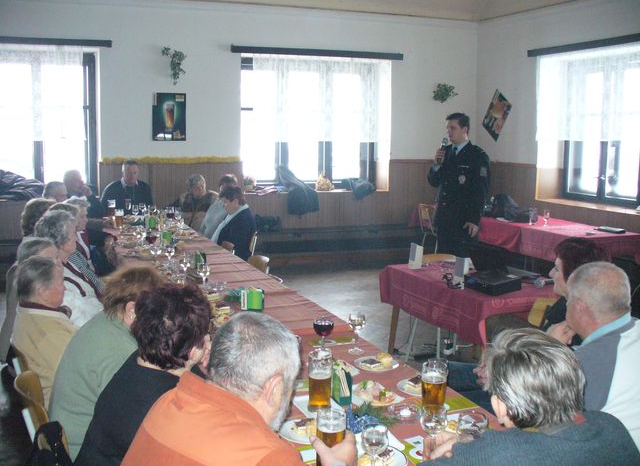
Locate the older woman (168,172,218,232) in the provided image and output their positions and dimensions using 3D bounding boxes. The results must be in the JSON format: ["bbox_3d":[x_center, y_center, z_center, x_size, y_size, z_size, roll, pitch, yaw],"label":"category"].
[{"bbox_3d":[-1.249,-0.023,7.113,0.520,1.180,0.720,-3,10,-21],"label":"older woman"}]

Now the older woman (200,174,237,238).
[{"bbox_3d":[-0.932,0.057,6.737,0.780,1.250,0.500,-5,10,-31],"label":"older woman"}]

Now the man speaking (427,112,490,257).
[{"bbox_3d":[1.126,-0.082,5.622,0.400,1.800,0.560,-7,11,-38],"label":"man speaking"}]

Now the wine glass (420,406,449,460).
[{"bbox_3d":[0.319,0.577,1.928,0.077,0.166,0.077,0,8,0],"label":"wine glass"}]

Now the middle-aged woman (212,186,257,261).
[{"bbox_3d":[-0.880,0.213,5.669,0.700,1.180,0.500,-3,9,-21],"label":"middle-aged woman"}]

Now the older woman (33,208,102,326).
[{"bbox_3d":[-1.176,0.499,3.543,0.700,1.240,0.500,-4,10,-27],"label":"older woman"}]

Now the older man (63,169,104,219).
[{"bbox_3d":[-2.259,0.075,6.379,0.780,1.300,0.540,0,8,-3],"label":"older man"}]

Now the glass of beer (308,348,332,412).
[{"bbox_3d":[0.001,0.483,2.221,0.080,0.185,0.080,1,9,0],"label":"glass of beer"}]

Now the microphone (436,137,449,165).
[{"bbox_3d":[0.960,-0.639,5.360,0.050,0.250,0.050,21,-6,-39],"label":"microphone"}]

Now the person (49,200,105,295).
[{"bbox_3d":[-1.604,0.381,4.729,0.780,1.200,0.500,-2,9,-17],"label":"person"}]

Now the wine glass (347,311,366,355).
[{"bbox_3d":[0.160,0.424,2.936,0.077,0.170,0.077,0,8,0],"label":"wine glass"}]

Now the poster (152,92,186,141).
[{"bbox_3d":[-1.782,-1.379,8.098,0.395,0.560,0.020,-3,10,-21],"label":"poster"}]

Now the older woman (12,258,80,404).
[{"bbox_3d":[-0.915,0.647,2.843,0.720,1.160,0.500,-5,10,-33],"label":"older woman"}]

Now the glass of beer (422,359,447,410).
[{"bbox_3d":[0.376,0.510,2.221,0.088,0.170,0.088,0,9,0],"label":"glass of beer"}]

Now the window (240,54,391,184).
[{"bbox_3d":[-0.040,-1.423,9.023,2.120,1.720,0.220,-3,9,-22],"label":"window"}]

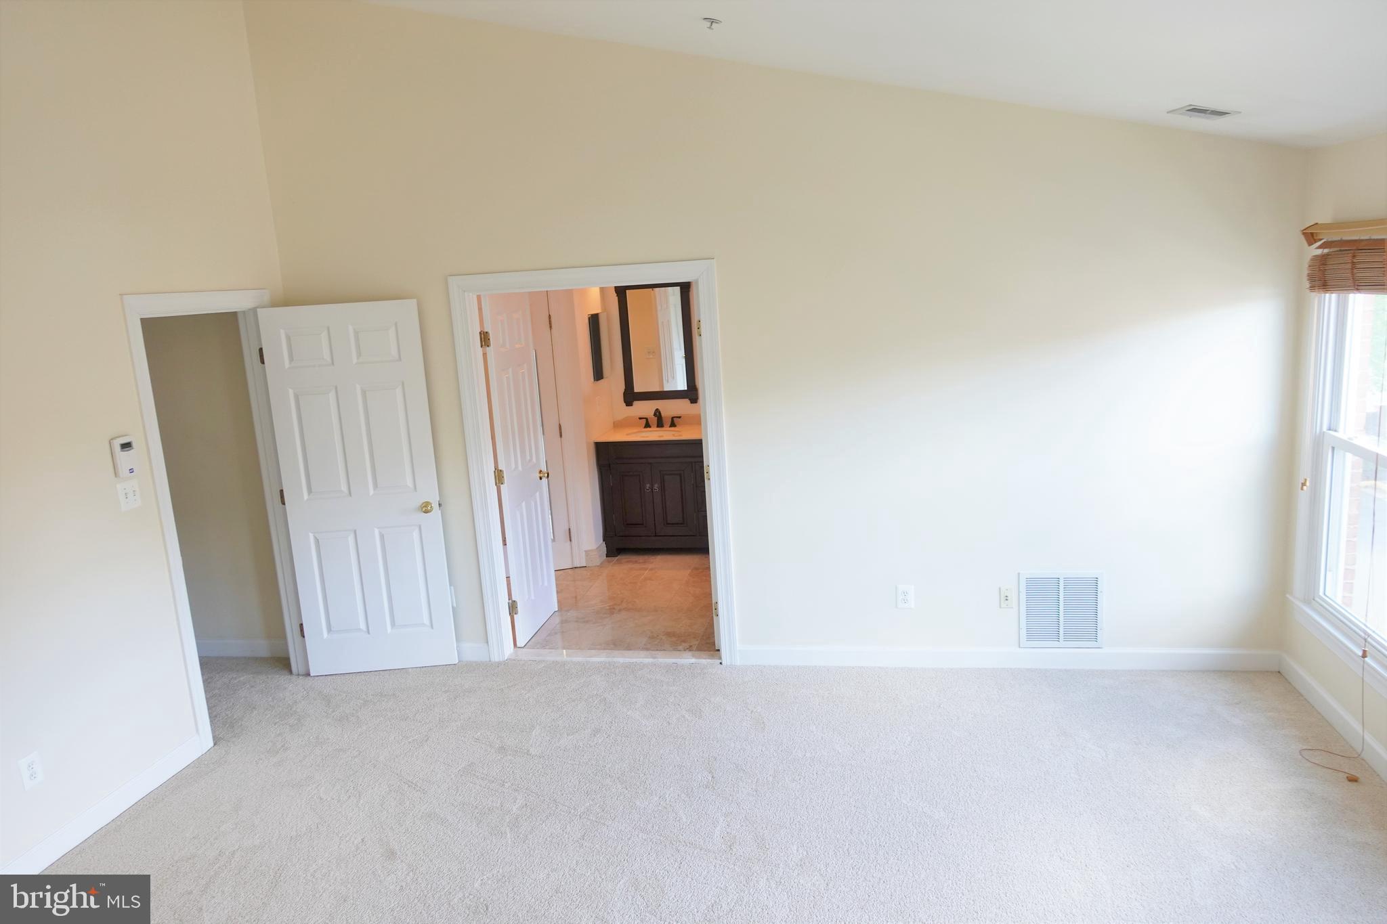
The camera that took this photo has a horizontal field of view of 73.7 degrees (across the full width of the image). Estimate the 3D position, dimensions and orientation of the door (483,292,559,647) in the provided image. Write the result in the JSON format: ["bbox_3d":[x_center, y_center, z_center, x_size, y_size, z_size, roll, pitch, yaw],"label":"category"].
[{"bbox_3d":[-1.021,0.022,5.504,0.040,2.030,0.610,-2,11,11],"label":"door"}]

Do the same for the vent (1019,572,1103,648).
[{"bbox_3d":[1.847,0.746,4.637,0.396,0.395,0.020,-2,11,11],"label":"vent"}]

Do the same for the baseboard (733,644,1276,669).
[{"bbox_3d":[1.549,1.011,4.745,2.658,0.104,0.016,-2,11,11],"label":"baseboard"}]

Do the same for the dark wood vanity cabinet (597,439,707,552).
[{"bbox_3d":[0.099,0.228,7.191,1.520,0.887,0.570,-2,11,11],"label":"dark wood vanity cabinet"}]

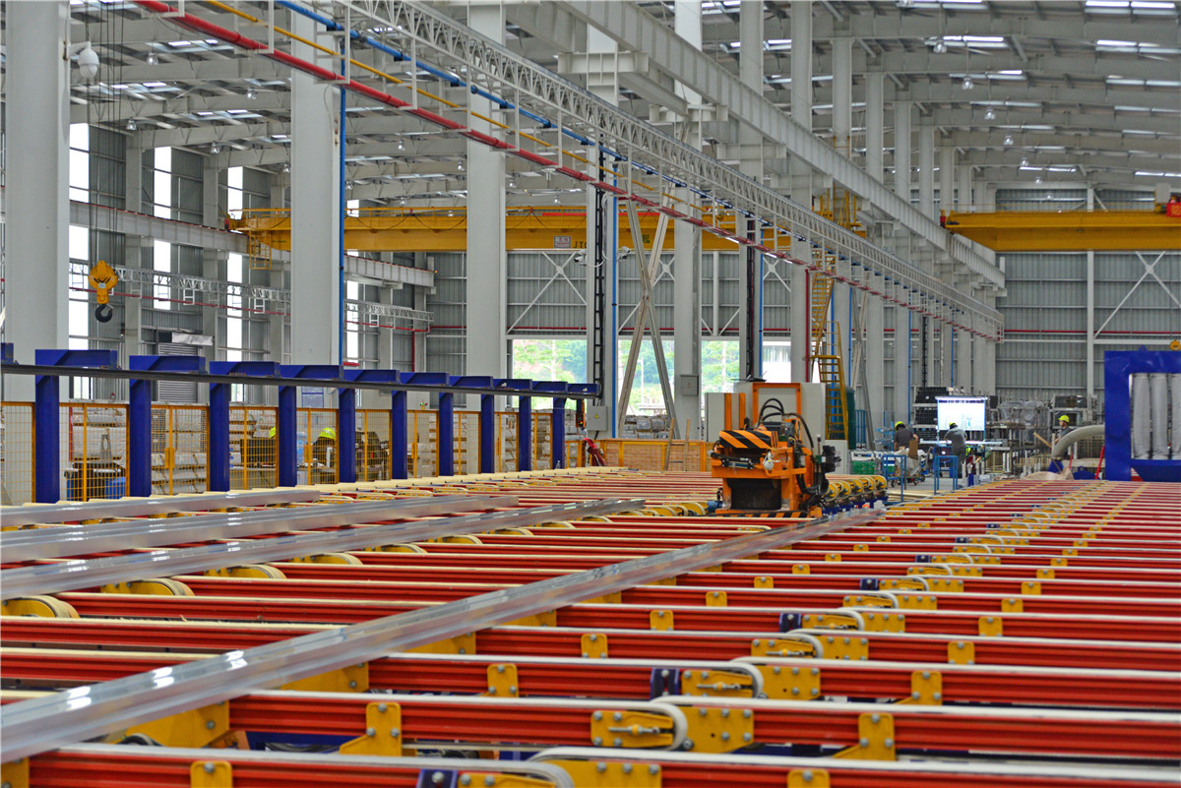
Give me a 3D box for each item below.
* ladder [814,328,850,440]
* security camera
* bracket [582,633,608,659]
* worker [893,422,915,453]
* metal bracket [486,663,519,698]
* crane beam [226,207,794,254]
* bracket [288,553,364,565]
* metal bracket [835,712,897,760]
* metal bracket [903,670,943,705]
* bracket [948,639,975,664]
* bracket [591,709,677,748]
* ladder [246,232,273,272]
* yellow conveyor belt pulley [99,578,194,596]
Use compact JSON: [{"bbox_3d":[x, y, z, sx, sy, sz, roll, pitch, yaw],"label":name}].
[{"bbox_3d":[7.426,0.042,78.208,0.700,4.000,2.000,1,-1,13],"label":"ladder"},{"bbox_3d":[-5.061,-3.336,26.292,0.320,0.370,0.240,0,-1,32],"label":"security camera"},{"bbox_3d":[0.018,0.831,8.559,0.092,0.106,0.035,1,-1,13],"label":"bracket"},{"bbox_3d":[8.170,1.478,68.000,0.580,1.580,0.480,1,-1,-12],"label":"worker"},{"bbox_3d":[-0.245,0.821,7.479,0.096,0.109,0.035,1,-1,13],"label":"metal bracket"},{"bbox_3d":[-1.930,-7.032,112.995,28.980,1.950,1.600,1,-1,13],"label":"crane beam"},{"bbox_3d":[-1.341,0.873,13.385,0.390,0.135,0.100,1,-1,13],"label":"bracket"},{"bbox_3d":[0.678,0.847,6.461,0.153,0.128,0.040,1,-1,13],"label":"metal bracket"},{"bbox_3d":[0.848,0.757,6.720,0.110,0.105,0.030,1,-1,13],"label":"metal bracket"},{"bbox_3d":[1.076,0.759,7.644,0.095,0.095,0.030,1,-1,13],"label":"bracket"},{"bbox_3d":[0.094,0.727,5.704,0.190,0.090,0.050,1,-1,13],"label":"bracket"},{"bbox_3d":[-13.837,-6.024,110.039,0.741,1.688,0.600,1,-1,13],"label":"ladder"},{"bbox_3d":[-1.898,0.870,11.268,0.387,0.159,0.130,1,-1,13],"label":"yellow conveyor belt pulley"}]

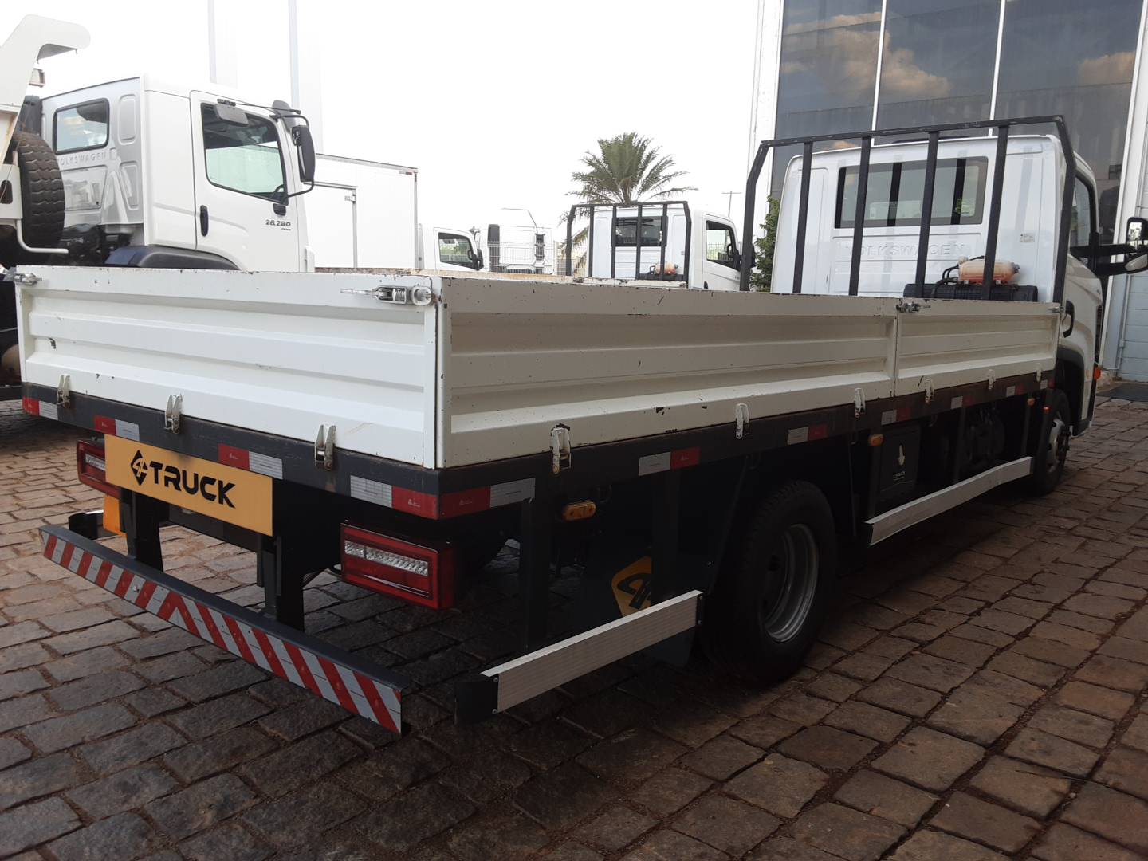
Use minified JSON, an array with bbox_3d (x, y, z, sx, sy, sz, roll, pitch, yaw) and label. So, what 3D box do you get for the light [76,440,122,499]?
[{"bbox_3d":[-1.641,0.136,3.288,0.367,0.148,0.070,9,11,39],"label":"light"}]

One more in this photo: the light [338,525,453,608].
[{"bbox_3d":[-0.433,0.327,2.284,0.367,0.146,0.070,9,11,39],"label":"light"}]

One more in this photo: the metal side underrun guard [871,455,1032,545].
[{"bbox_3d":[2.041,0.324,4.863,0.045,0.108,2.500,9,11,39],"label":"metal side underrun guard"}]

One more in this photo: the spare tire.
[{"bbox_3d":[-4.392,-1.824,7.348,1.045,1.045,0.290,8,11,37],"label":"spare tire"}]

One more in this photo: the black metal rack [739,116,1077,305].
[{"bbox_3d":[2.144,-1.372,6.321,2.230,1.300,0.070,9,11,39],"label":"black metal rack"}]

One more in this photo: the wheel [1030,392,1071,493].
[{"bbox_3d":[3.522,0.060,7.026,0.240,0.785,0.790,9,11,39],"label":"wheel"}]

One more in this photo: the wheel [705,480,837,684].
[{"bbox_3d":[0.746,0.572,3.671,0.250,0.785,0.790,9,11,39],"label":"wheel"}]

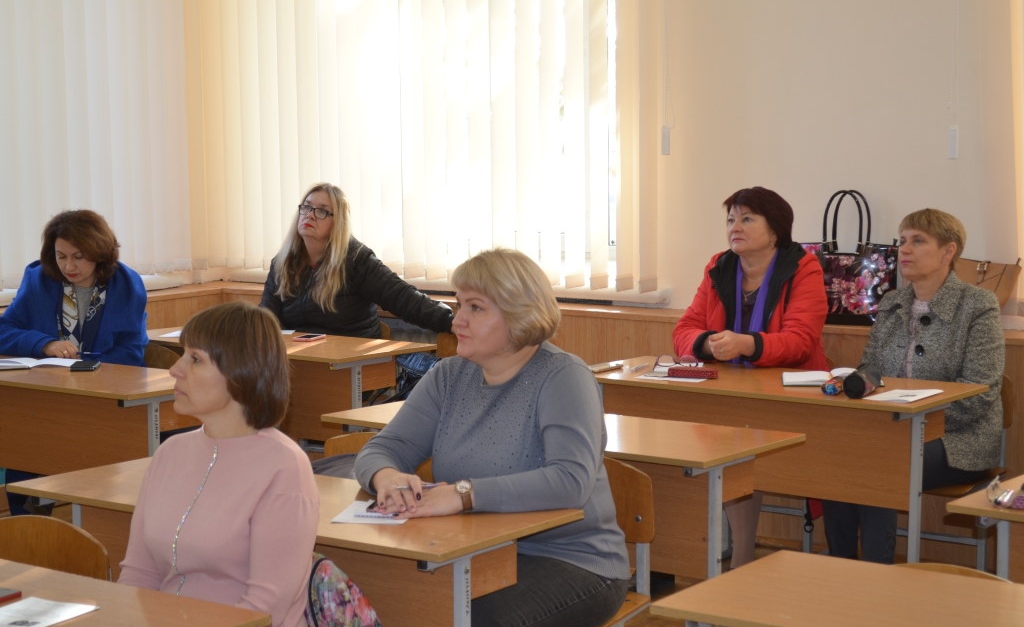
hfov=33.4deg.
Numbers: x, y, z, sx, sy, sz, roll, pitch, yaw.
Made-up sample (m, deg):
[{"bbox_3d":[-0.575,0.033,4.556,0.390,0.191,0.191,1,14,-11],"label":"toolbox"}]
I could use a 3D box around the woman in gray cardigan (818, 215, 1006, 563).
[{"bbox_3d":[1.210,0.314,5.115,0.540,1.260,0.760,4,7,38],"label":"woman in gray cardigan"}]

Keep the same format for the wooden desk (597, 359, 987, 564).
[{"bbox_3d":[0.736,0.572,5.064,1.200,0.760,0.500,4,7,38],"label":"wooden desk"}]

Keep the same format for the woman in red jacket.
[{"bbox_3d":[0.805,0.242,5.601,0.550,1.320,0.700,4,7,38],"label":"woman in red jacket"}]

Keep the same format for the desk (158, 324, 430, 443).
[{"bbox_3d":[-0.851,0.491,5.936,1.200,0.770,0.500,4,7,39],"label":"desk"}]

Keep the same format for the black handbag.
[{"bbox_3d":[1.178,-0.191,6.007,0.360,0.485,0.150,4,7,38],"label":"black handbag"}]

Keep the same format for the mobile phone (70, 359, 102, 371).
[{"bbox_3d":[-1.415,0.175,5.660,0.077,0.013,0.155,-1,5,-7],"label":"mobile phone"}]

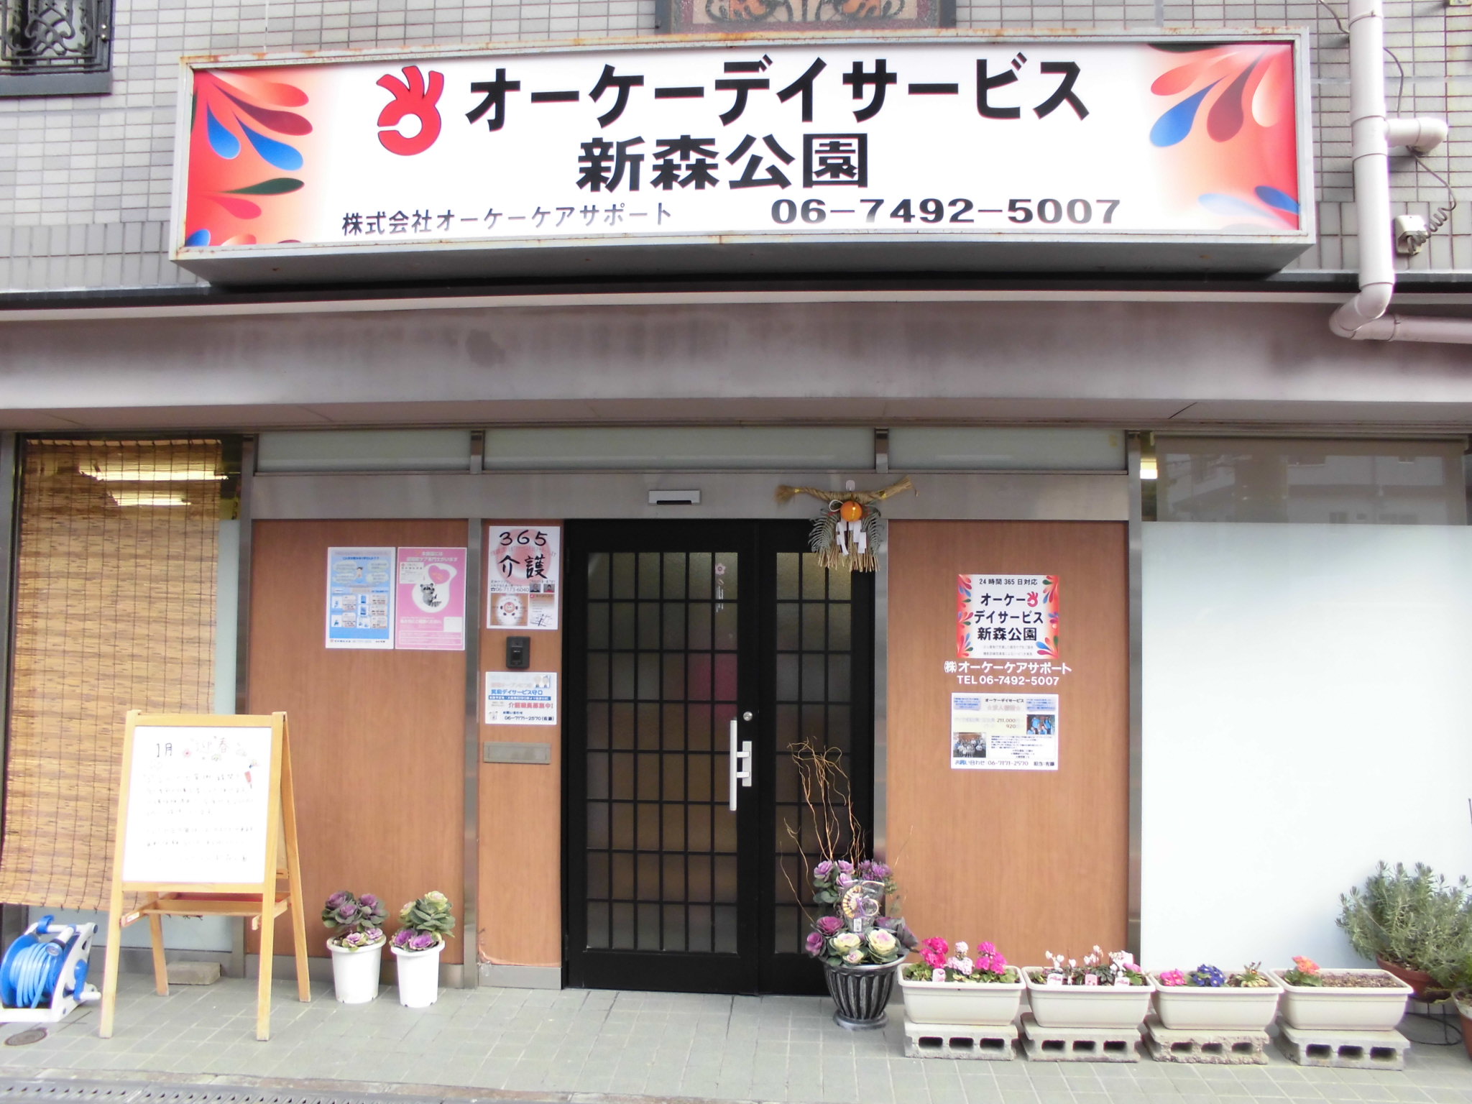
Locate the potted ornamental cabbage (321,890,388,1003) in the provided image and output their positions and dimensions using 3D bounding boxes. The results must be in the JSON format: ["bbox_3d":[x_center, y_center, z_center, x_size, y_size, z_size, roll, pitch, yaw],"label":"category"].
[{"bbox_3d":[-1.542,1.585,4.470,0.272,0.413,0.260,0,-1,4],"label":"potted ornamental cabbage"}]

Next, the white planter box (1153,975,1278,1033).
[{"bbox_3d":[1.723,1.627,4.010,0.445,0.157,0.210,0,-1,4],"label":"white planter box"}]

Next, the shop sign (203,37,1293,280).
[{"bbox_3d":[-0.024,-1.230,3.510,3.475,0.648,0.270,0,-2,4],"label":"shop sign"}]

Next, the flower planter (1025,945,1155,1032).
[{"bbox_3d":[1.223,1.519,3.893,0.429,0.261,0.228,0,-2,4],"label":"flower planter"}]

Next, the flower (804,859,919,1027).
[{"bbox_3d":[0.472,1.483,4.238,0.428,0.601,0.400,0,-2,4],"label":"flower"}]

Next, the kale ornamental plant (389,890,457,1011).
[{"bbox_3d":[-1.257,1.578,4.420,0.265,0.430,0.250,0,-1,4],"label":"kale ornamental plant"}]

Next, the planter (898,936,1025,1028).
[{"bbox_3d":[0.815,1.560,4.055,0.452,0.280,0.210,0,-1,4],"label":"planter"}]

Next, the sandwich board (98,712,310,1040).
[{"bbox_3d":[-2.011,1.198,4.234,0.640,1.175,0.420,0,-1,4],"label":"sandwich board"}]

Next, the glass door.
[{"bbox_3d":[-0.070,0.834,4.582,1.280,1.928,0.080,0,-2,4],"label":"glass door"}]

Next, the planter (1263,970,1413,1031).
[{"bbox_3d":[2.185,1.630,4.013,0.447,0.157,0.212,0,-1,4],"label":"planter"}]

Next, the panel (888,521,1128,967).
[{"bbox_3d":[1.086,0.795,4.446,0.959,1.835,0.040,0,-1,4],"label":"panel"}]

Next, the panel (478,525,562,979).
[{"bbox_3d":[-0.886,0.786,4.611,0.347,1.836,0.050,0,-2,4],"label":"panel"}]

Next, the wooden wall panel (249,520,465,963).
[{"bbox_3d":[-1.584,0.781,4.655,0.936,1.829,0.050,0,-2,4],"label":"wooden wall panel"}]

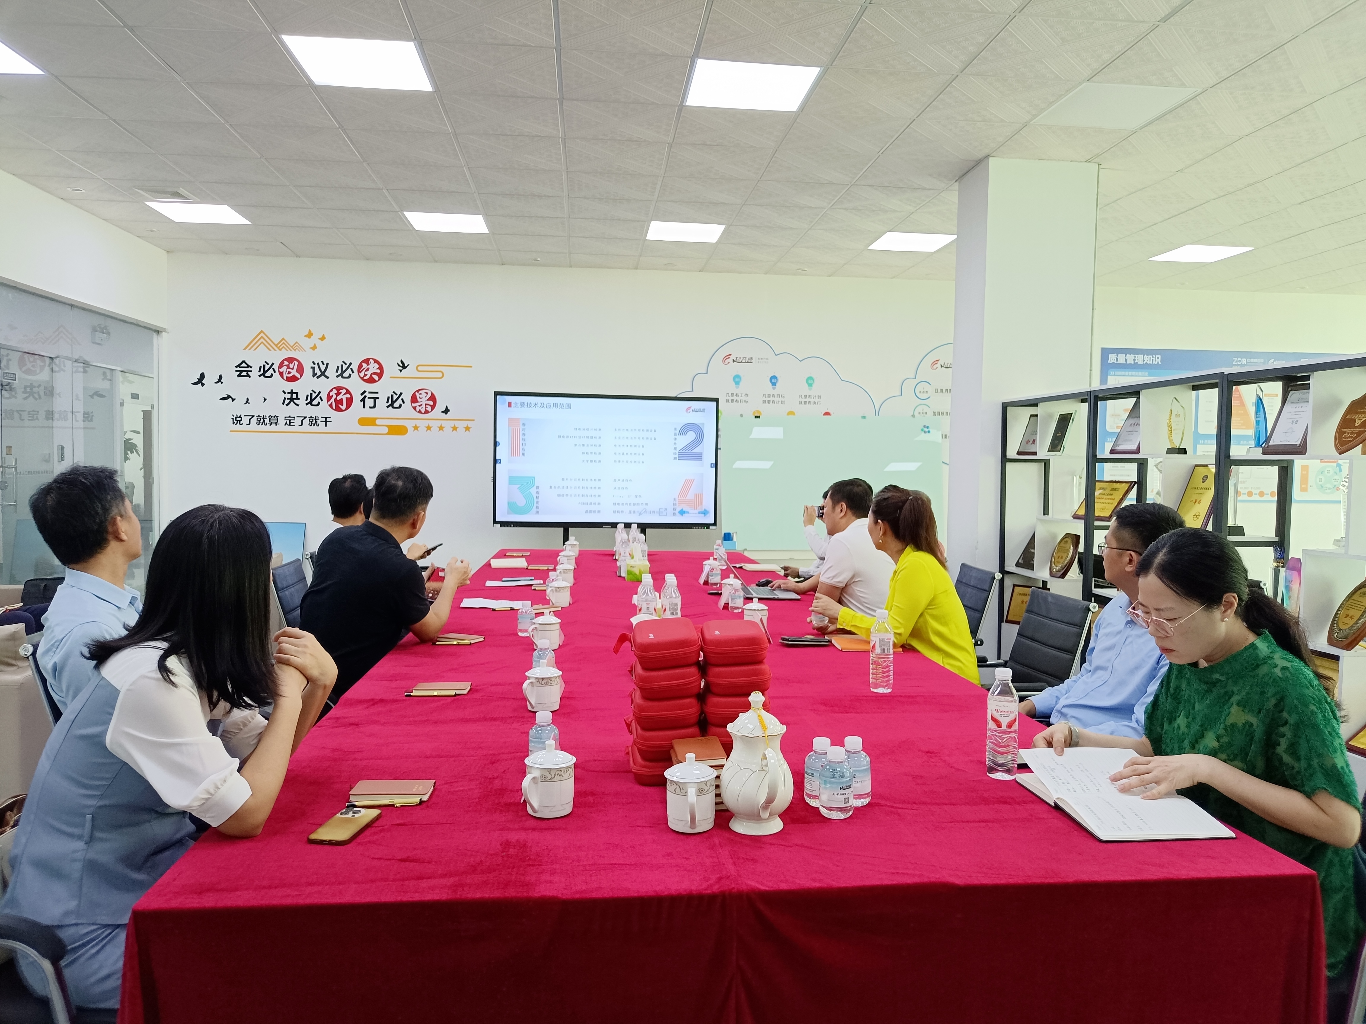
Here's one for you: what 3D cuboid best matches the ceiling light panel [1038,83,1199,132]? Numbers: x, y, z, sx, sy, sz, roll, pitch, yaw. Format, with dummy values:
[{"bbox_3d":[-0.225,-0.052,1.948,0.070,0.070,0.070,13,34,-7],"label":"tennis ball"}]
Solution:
[{"bbox_3d":[2.113,-1.997,5.039,0.597,0.030,0.597,1,2,-6],"label":"ceiling light panel"}]

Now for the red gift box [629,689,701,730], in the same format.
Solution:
[{"bbox_3d":[-0.037,0.382,2.047,0.138,0.060,0.170,1,2,-5],"label":"red gift box"}]

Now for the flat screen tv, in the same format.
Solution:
[{"bbox_3d":[-0.654,-0.438,8.950,1.950,1.155,0.090,1,2,-9],"label":"flat screen tv"}]

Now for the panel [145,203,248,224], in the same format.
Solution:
[{"bbox_3d":[-3.559,-2.216,7.569,0.580,0.030,0.580,1,2,-6],"label":"panel"}]

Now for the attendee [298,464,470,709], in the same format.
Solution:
[{"bbox_3d":[-1.020,0.530,3.581,0.520,1.355,0.680,3,3,45],"label":"attendee"}]

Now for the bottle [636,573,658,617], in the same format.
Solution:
[{"bbox_3d":[-0.128,0.365,3.732,0.067,0.235,0.067,1,2,-2],"label":"bottle"}]

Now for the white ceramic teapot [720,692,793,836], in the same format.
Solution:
[{"bbox_3d":[0.129,0.432,1.804,0.126,0.231,0.219,0,2,-18],"label":"white ceramic teapot"}]

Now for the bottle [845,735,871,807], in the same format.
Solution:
[{"bbox_3d":[0.326,0.487,1.932,0.060,0.119,0.060,1,2,0],"label":"bottle"}]

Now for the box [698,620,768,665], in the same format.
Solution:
[{"bbox_3d":[0.100,0.264,2.106,0.138,0.060,0.170,1,2,-4],"label":"box"}]

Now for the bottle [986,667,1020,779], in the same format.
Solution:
[{"bbox_3d":[0.662,0.435,2.121,0.061,0.222,0.061,1,2,0],"label":"bottle"}]

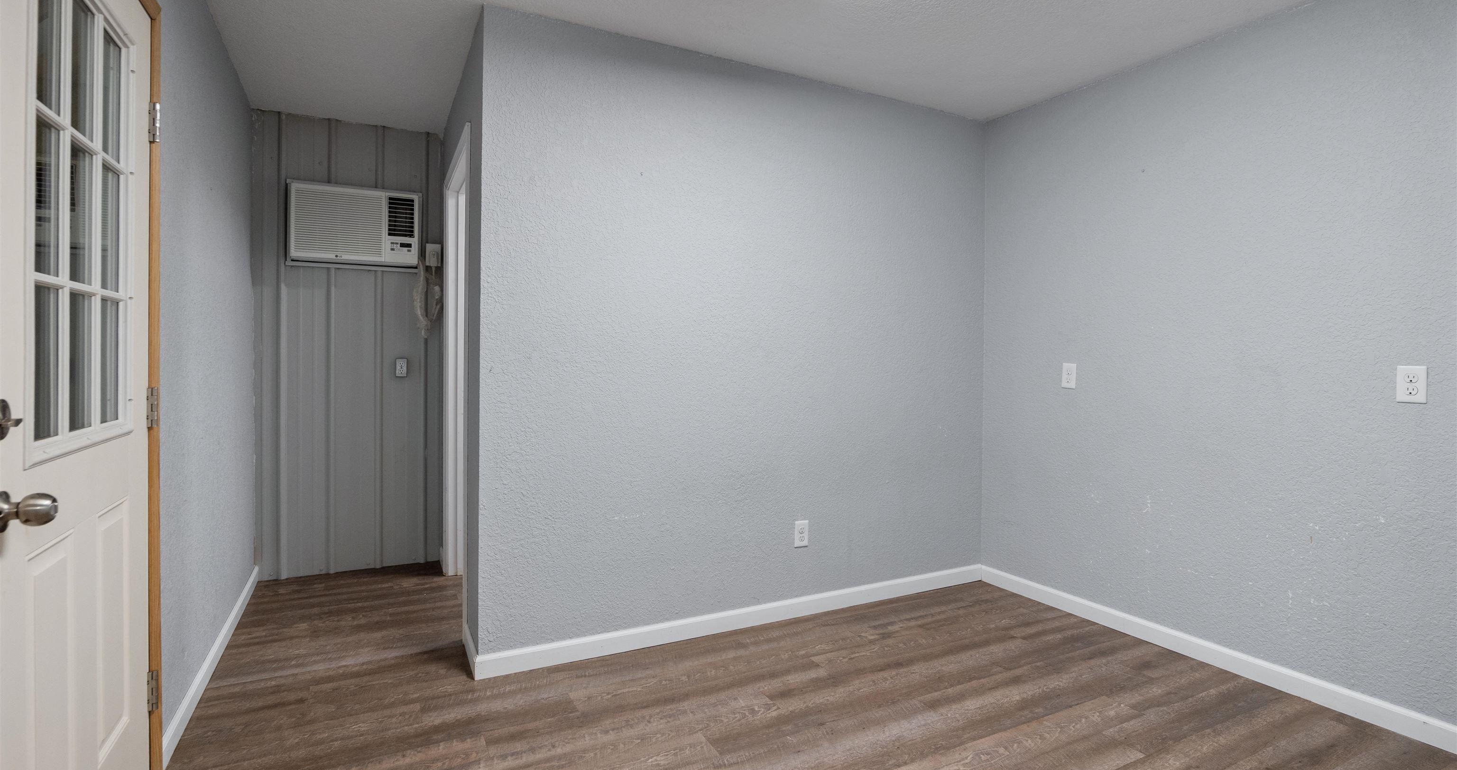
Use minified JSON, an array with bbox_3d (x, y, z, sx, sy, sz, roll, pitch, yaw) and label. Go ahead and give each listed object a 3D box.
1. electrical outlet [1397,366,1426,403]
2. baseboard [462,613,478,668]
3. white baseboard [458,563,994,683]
[{"bbox_3d":[2.204,0.000,2.088,0.008,0.115,0.070,0,2,-29],"label":"electrical outlet"},{"bbox_3d":[-0.977,1.005,2.460,0.015,0.090,0.332,0,2,-29],"label":"baseboard"},{"bbox_3d":[0.241,1.021,2.940,2.611,0.090,0.015,0,2,-29],"label":"white baseboard"}]

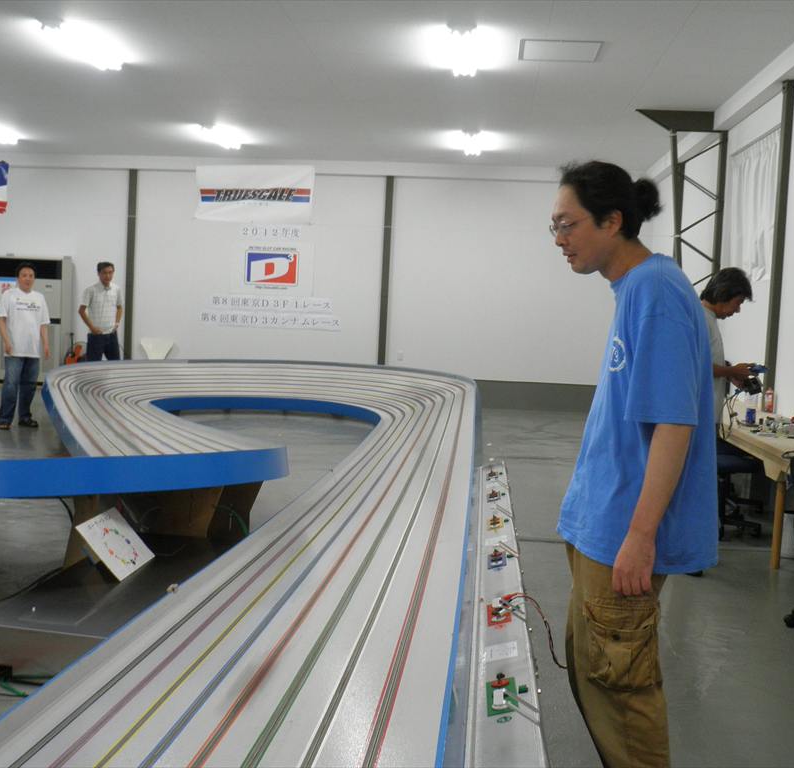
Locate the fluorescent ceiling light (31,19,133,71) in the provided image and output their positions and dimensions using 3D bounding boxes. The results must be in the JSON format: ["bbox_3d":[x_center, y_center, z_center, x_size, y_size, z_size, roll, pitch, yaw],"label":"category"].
[{"bbox_3d":[-2.499,-2.705,8.038,0.240,0.100,1.260,3,4,5],"label":"fluorescent ceiling light"}]

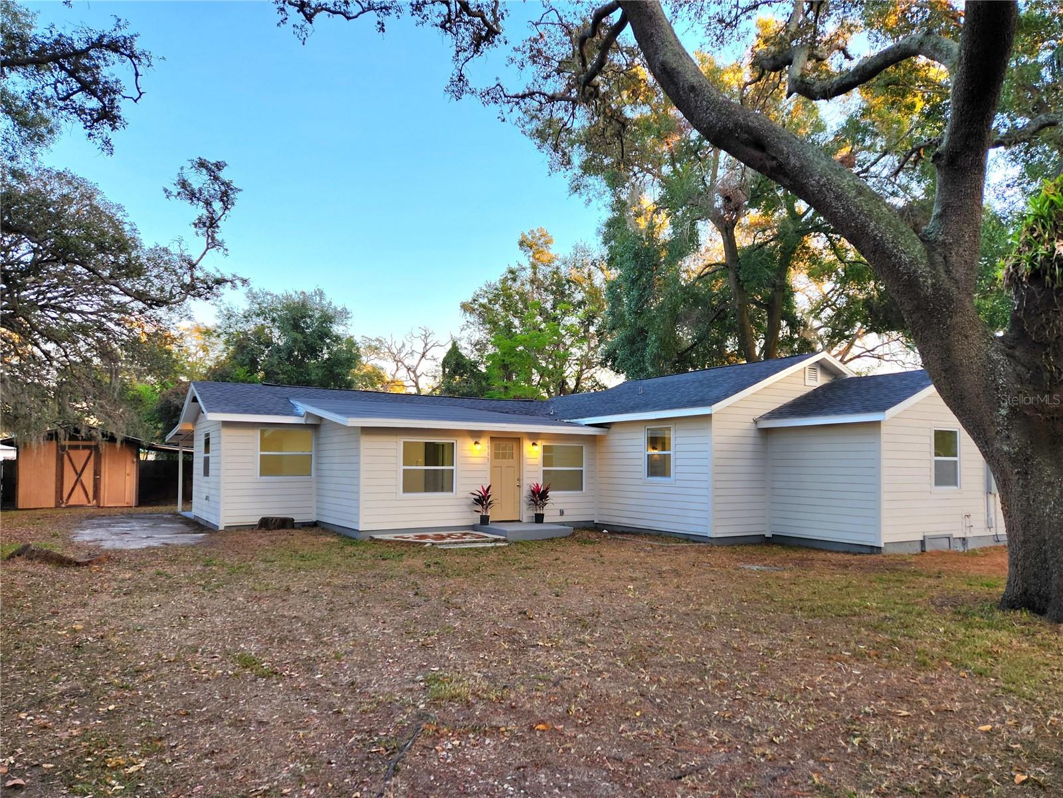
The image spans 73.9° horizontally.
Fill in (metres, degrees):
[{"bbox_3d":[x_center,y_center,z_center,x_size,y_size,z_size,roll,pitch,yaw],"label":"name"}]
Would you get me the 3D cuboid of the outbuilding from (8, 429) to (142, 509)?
[{"bbox_3d":[-17.055,2.620,26.750,3.850,2.800,3.600,3,-5,-30],"label":"outbuilding"}]

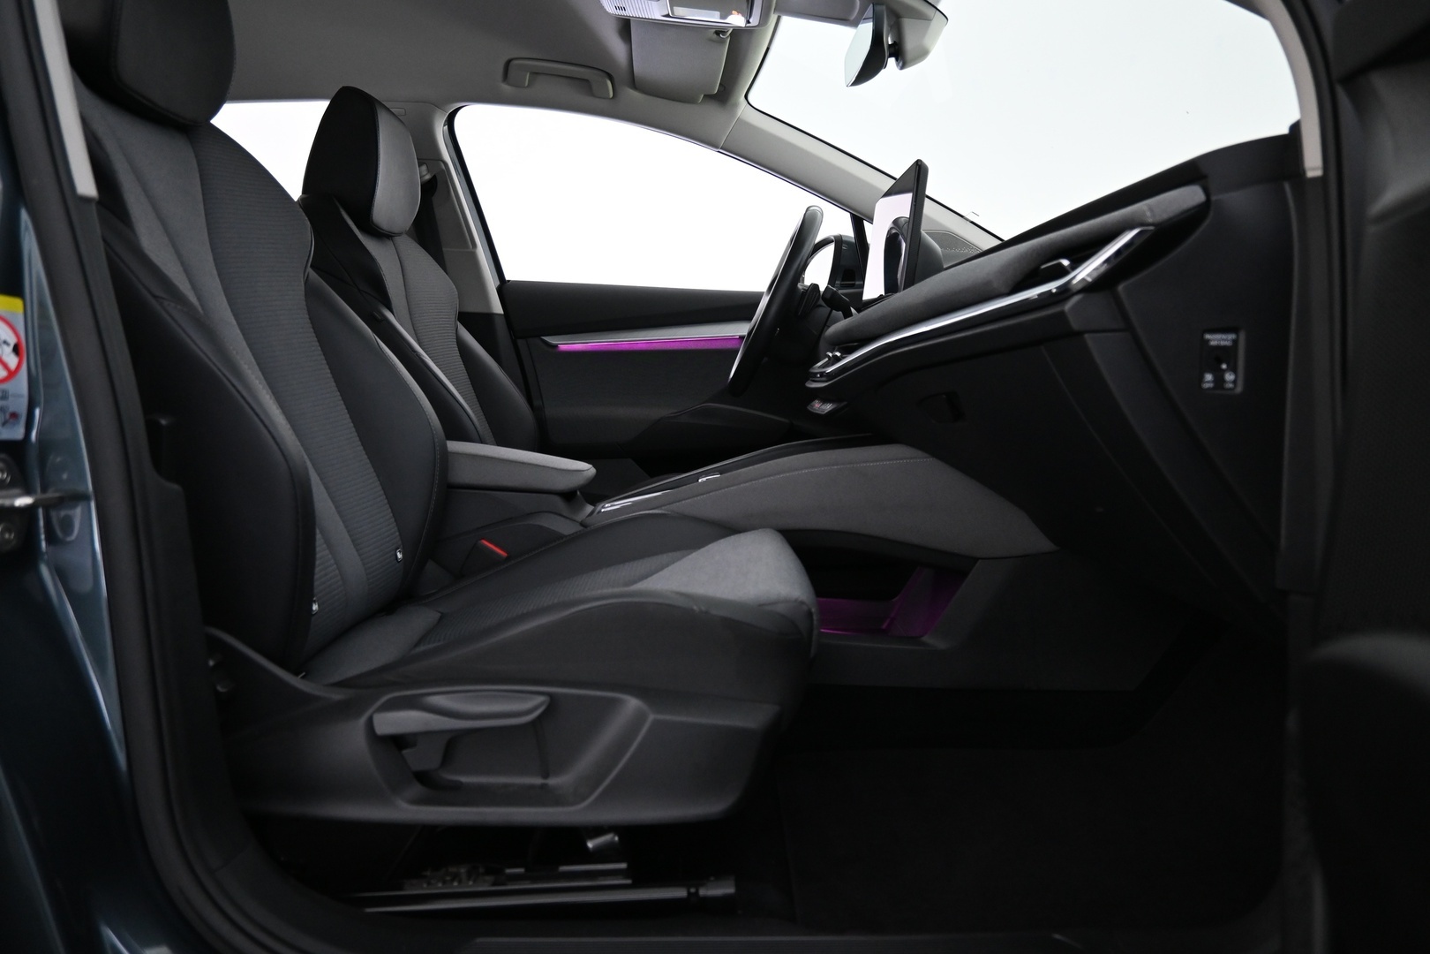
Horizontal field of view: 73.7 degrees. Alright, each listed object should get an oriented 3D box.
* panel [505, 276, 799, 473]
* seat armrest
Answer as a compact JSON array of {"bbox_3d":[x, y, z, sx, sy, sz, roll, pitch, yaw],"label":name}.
[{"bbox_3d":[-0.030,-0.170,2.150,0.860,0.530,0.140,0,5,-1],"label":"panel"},{"bbox_3d":[-0.345,-0.026,1.440,0.320,0.070,0.180,5,4,-2],"label":"seat armrest"}]

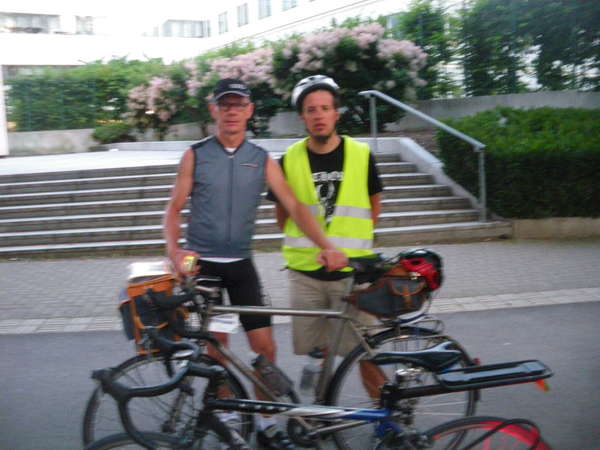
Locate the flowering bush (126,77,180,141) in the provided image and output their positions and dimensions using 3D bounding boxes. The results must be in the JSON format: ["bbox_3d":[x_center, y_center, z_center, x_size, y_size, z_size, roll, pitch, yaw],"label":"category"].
[{"bbox_3d":[-4.089,-3.230,17.300,1.550,1.800,1.400,-3,9,-2],"label":"flowering bush"}]

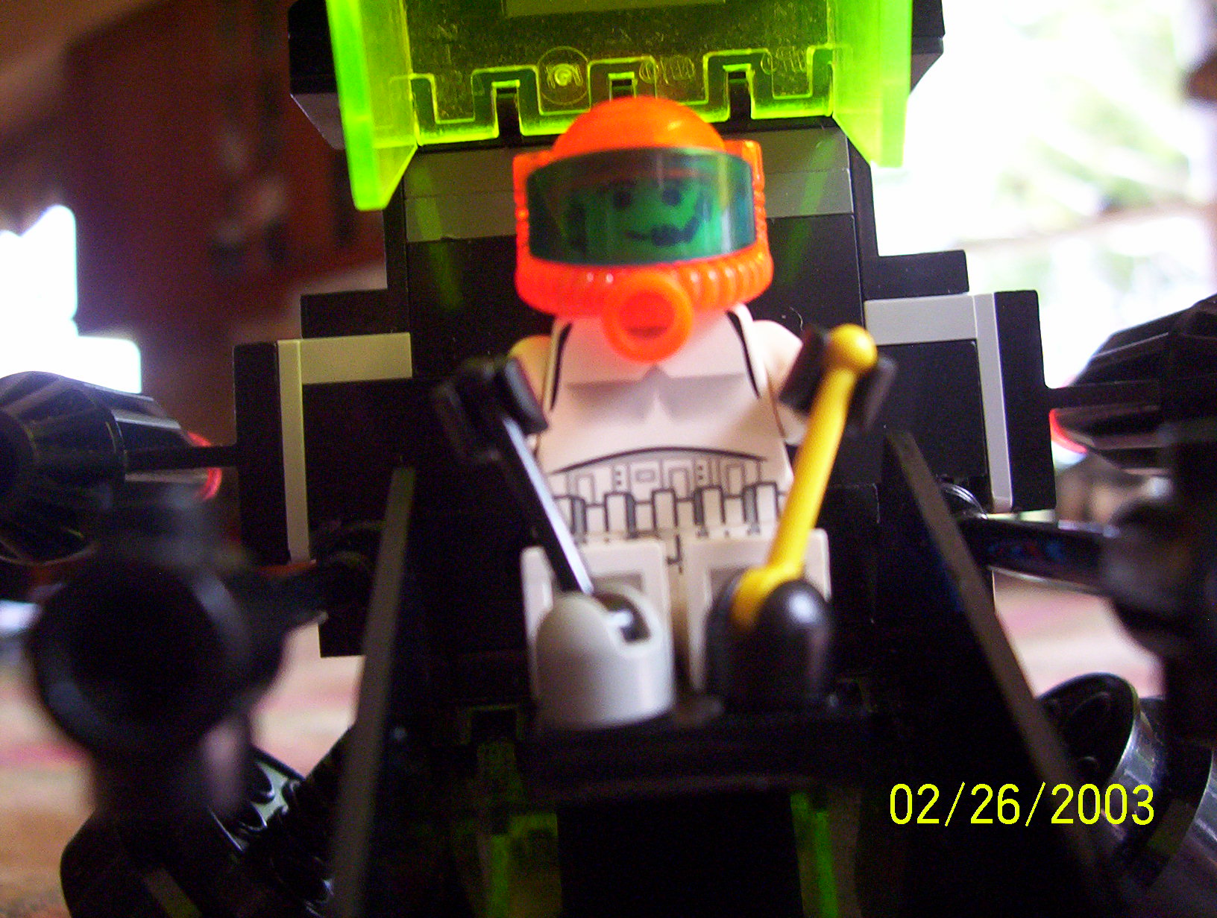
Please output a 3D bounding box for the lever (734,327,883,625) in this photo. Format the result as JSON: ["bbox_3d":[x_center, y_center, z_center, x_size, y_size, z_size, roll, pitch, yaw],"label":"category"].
[{"bbox_3d":[0.010,0.001,0.076,0.003,0.017,0.003,1,-30,40],"label":"lever"}]

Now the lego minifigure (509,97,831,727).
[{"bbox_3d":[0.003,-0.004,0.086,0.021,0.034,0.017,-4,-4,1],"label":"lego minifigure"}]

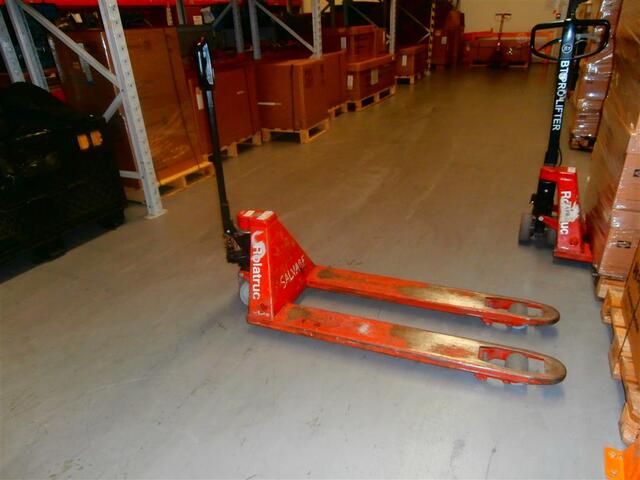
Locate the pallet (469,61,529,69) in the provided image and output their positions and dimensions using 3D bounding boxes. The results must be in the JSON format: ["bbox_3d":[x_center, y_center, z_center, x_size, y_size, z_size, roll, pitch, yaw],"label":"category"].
[{"bbox_3d":[4.889,-4.782,11.991,1.400,0.144,1.000,9,29,23],"label":"pallet"}]

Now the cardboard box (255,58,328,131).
[{"bbox_3d":[-0.535,-1.789,5.425,1.020,0.706,0.740,9,29,23],"label":"cardboard box"}]

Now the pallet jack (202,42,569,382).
[{"bbox_3d":[0.226,-0.163,1.780,1.530,1.220,0.530,8,28,20],"label":"pallet jack"}]

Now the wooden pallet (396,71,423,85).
[{"bbox_3d":[1.863,-3.682,10.031,0.800,0.144,1.160,9,29,23],"label":"wooden pallet"}]

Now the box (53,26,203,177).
[{"bbox_3d":[-1.544,-1.117,3.668,0.620,1.130,0.740,11,29,26],"label":"box"}]

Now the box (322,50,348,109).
[{"bbox_3d":[-0.188,-2.276,6.381,0.800,0.710,1.100,9,29,23],"label":"box"}]

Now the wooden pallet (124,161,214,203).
[{"bbox_3d":[-1.498,-0.578,4.018,0.680,0.144,0.780,11,29,26],"label":"wooden pallet"}]

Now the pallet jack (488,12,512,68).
[{"bbox_3d":[4.841,-5.241,11.705,0.530,1.220,1.530,9,29,23],"label":"pallet jack"}]

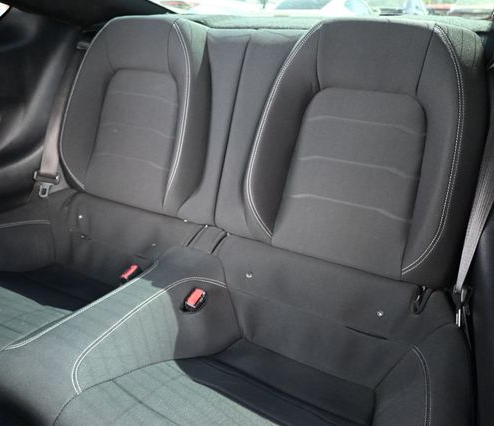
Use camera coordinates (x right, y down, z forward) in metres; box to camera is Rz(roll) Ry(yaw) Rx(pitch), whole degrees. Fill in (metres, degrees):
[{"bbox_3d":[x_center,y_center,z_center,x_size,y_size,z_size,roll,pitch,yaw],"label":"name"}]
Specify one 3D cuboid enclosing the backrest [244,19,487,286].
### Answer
[{"bbox_3d":[0.232,-0.132,0.874,0.437,0.472,0.157,14,4,27],"label":"backrest"}]

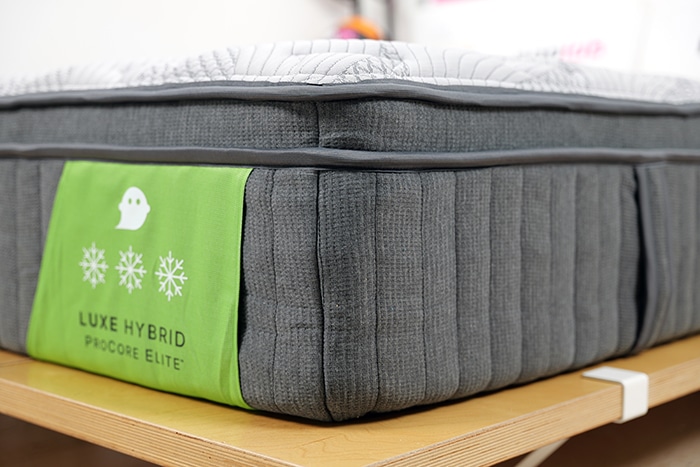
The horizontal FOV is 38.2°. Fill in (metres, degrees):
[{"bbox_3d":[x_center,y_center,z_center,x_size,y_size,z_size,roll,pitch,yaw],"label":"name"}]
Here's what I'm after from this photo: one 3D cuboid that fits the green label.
[{"bbox_3d":[-0.214,0.040,1.011,0.325,0.218,0.030,4,7,39],"label":"green label"}]

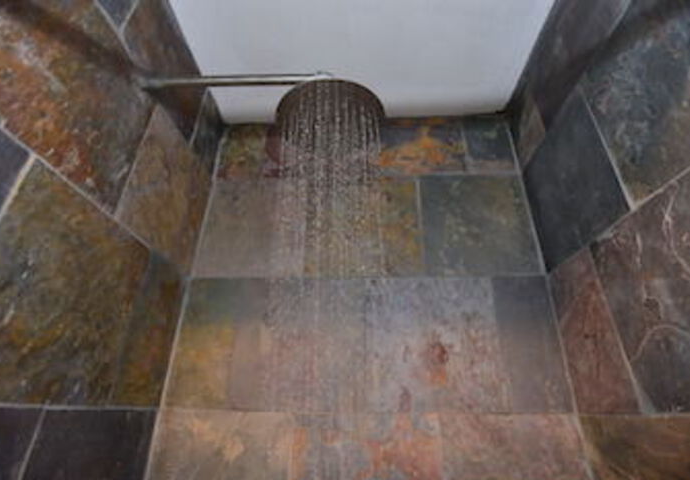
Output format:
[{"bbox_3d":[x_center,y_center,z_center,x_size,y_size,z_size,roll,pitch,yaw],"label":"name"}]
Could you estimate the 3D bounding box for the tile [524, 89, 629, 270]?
[{"bbox_3d":[0.506,-0.118,0.783,0.015,0.305,0.306,-1,-26,2],"label":"tile"}]

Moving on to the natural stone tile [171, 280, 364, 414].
[{"bbox_3d":[-0.179,0.236,0.820,0.454,0.305,0.015,-1,-26,2],"label":"natural stone tile"}]

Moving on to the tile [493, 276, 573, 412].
[{"bbox_3d":[0.431,0.231,0.794,0.139,0.305,0.015,-1,-26,2],"label":"tile"}]

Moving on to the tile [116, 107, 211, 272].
[{"bbox_3d":[-0.418,-0.108,0.826,0.015,0.305,0.298,-1,-26,2],"label":"tile"}]

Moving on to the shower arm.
[{"bbox_3d":[-0.222,-0.329,0.690,0.393,0.021,0.021,-1,-26,2],"label":"shower arm"}]

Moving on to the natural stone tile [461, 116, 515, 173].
[{"bbox_3d":[0.436,-0.291,1.053,0.140,0.238,0.015,-1,-26,2],"label":"natural stone tile"}]

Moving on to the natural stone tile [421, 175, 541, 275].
[{"bbox_3d":[0.357,-0.044,0.934,0.293,0.305,0.015,-1,-26,2],"label":"natural stone tile"}]

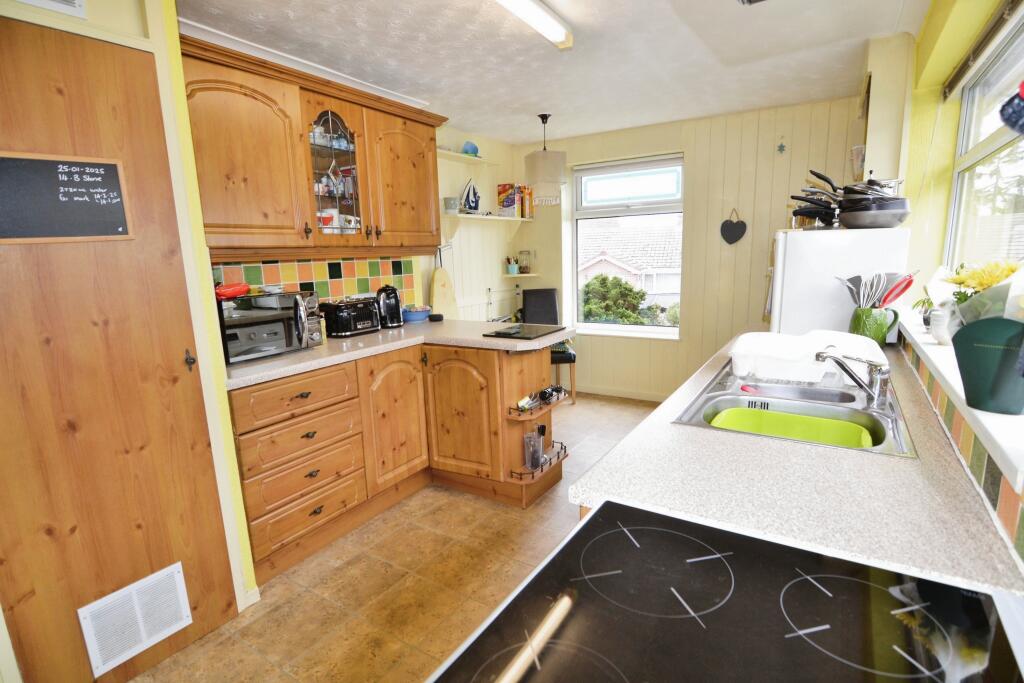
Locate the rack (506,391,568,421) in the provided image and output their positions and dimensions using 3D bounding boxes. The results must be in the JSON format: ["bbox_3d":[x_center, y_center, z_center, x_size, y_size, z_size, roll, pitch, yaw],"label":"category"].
[{"bbox_3d":[0.169,0.354,2.656,0.160,0.080,0.500,6,13,35],"label":"rack"}]

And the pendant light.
[{"bbox_3d":[0.255,-1.388,3.490,0.250,0.650,0.250,-5,11,-18],"label":"pendant light"}]

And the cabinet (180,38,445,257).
[{"bbox_3d":[-0.990,-0.867,2.419,0.370,0.840,1.480,5,12,34],"label":"cabinet"}]

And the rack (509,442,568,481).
[{"bbox_3d":[0.166,0.712,2.703,0.160,0.080,0.490,6,13,35],"label":"rack"}]

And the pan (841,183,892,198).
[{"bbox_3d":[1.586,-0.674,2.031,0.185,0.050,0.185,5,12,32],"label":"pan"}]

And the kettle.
[{"bbox_3d":[-0.793,-0.232,2.980,0.190,0.258,0.155,8,14,44],"label":"kettle"}]

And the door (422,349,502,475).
[{"bbox_3d":[-0.274,0.406,2.581,0.485,0.750,0.035,4,12,30],"label":"door"}]

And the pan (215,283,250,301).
[{"bbox_3d":[-1.248,-0.223,2.026,0.175,0.060,0.175,5,12,34],"label":"pan"}]

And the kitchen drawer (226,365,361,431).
[{"bbox_3d":[-1.115,0.230,2.189,0.400,0.186,0.590,6,13,35],"label":"kitchen drawer"}]

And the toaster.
[{"bbox_3d":[-0.991,-0.151,2.771,0.200,0.187,0.310,5,12,34],"label":"toaster"}]

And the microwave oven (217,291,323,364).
[{"bbox_3d":[-1.317,-0.094,2.381,0.380,0.295,0.500,6,13,35],"label":"microwave oven"}]

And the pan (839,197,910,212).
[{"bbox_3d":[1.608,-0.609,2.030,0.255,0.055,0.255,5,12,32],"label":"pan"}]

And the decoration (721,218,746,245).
[{"bbox_3d":[1.816,-0.903,3.737,0.196,0.205,0.020,6,13,35],"label":"decoration"}]

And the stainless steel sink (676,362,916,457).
[{"bbox_3d":[0.869,0.221,1.412,0.462,0.170,0.950,5,12,32],"label":"stainless steel sink"}]

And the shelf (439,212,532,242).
[{"bbox_3d":[-0.196,-1.085,4.390,0.220,0.220,1.190,6,13,35],"label":"shelf"}]

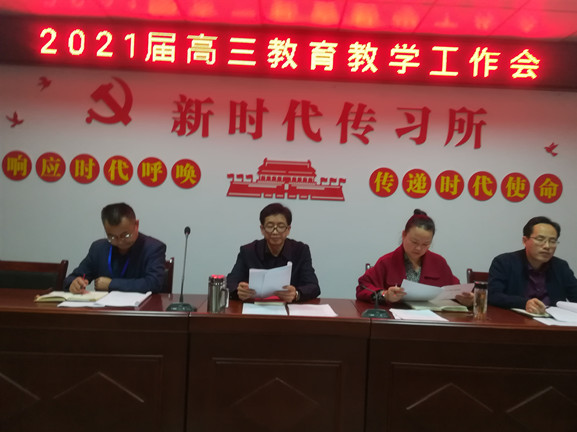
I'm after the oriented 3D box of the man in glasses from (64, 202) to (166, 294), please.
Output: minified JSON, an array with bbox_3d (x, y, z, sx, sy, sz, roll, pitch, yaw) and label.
[{"bbox_3d":[-1.019,0.563,2.511,0.570,1.273,0.720,2,-2,11],"label":"man in glasses"}]

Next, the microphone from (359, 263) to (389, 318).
[{"bbox_3d":[0.418,0.400,2.169,0.150,0.170,0.280,2,-2,-1],"label":"microphone"}]

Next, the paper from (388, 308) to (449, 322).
[{"bbox_3d":[0.638,0.490,2.164,0.225,0.006,0.295,2,-2,2],"label":"paper"}]

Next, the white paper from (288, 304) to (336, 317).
[{"bbox_3d":[0.115,0.470,2.177,0.220,0.006,0.300,2,-2,-1],"label":"white paper"}]

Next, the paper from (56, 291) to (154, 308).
[{"bbox_3d":[-0.909,0.420,2.173,0.400,0.025,0.330,3,-2,-9],"label":"paper"}]

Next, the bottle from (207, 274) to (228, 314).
[{"bbox_3d":[-0.329,0.367,2.049,0.100,0.170,0.082,2,-2,-1],"label":"bottle"}]

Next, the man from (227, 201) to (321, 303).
[{"bbox_3d":[-0.101,0.583,2.542,0.527,1.307,0.700,2,-2,-1],"label":"man"}]

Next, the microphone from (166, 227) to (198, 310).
[{"bbox_3d":[-0.497,0.249,2.090,0.143,0.394,0.150,2,-2,-1],"label":"microphone"}]

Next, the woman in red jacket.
[{"bbox_3d":[0.699,0.615,2.549,0.576,1.307,0.700,2,-2,-4],"label":"woman in red jacket"}]

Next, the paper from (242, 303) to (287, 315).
[{"bbox_3d":[-0.118,0.461,2.152,0.213,0.006,0.295,2,-2,-2],"label":"paper"}]

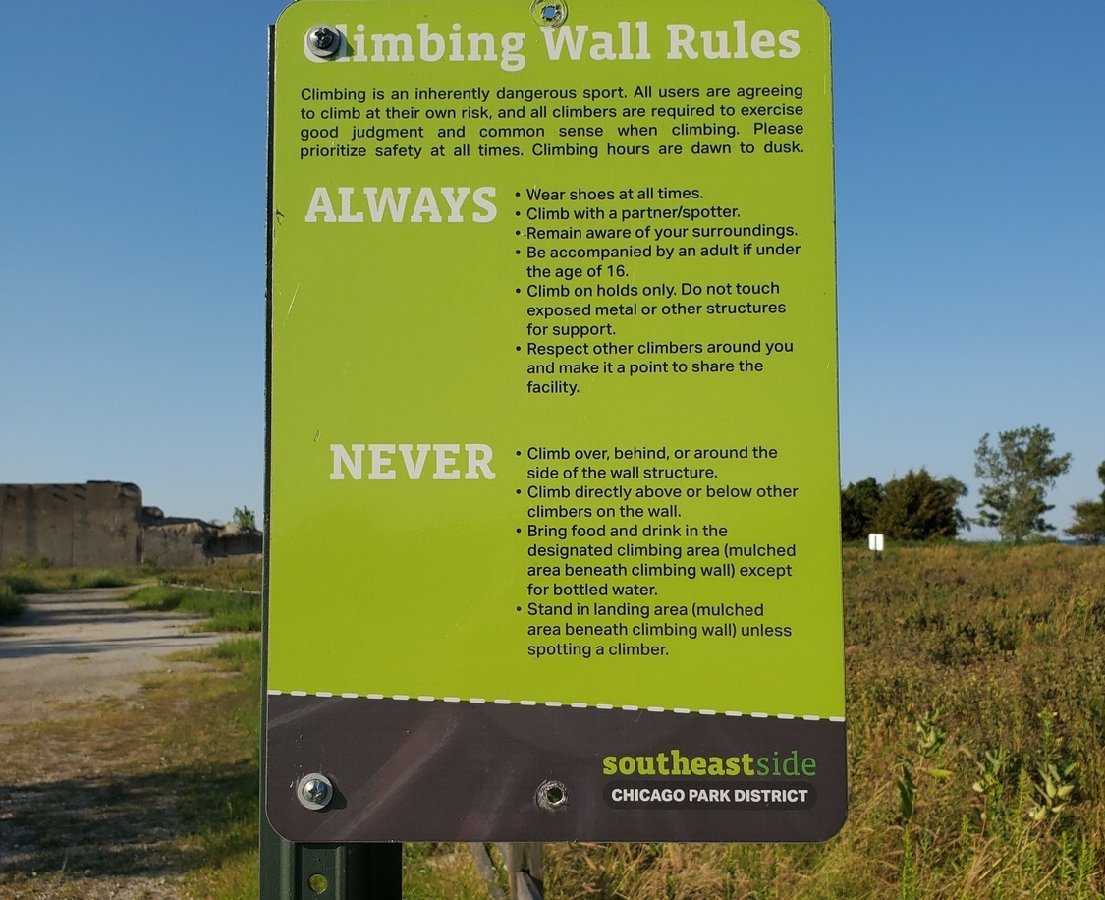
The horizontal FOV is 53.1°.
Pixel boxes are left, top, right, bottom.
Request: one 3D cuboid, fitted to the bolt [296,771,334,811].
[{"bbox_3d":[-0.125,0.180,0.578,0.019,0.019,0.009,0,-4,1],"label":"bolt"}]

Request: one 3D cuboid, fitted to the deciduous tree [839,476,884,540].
[{"bbox_3d":[21.645,4.313,78.974,4.436,4.764,4.214,-1,-5,15],"label":"deciduous tree"}]

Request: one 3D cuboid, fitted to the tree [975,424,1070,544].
[{"bbox_3d":[32.020,2.433,75.451,6.671,8.240,6.004,-2,-5,23],"label":"tree"}]

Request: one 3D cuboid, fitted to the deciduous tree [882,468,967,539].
[{"bbox_3d":[25.484,3.860,75.734,5.987,5.120,5.388,-2,-5,19],"label":"deciduous tree"}]

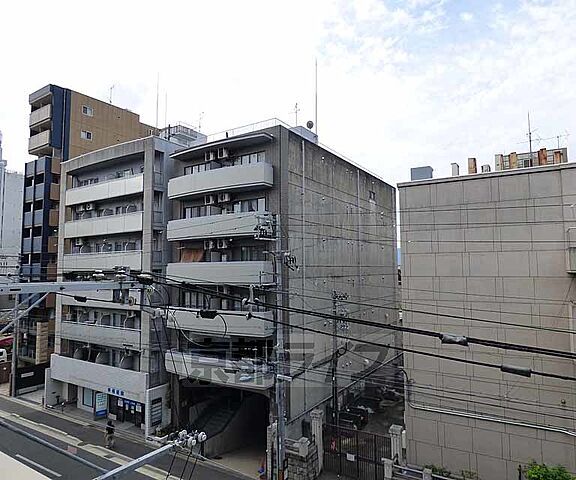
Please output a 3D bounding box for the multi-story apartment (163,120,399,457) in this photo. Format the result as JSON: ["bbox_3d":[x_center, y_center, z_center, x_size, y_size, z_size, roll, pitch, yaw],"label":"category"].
[{"bbox_3d":[1.366,3.719,31.357,10.000,20.420,22.000,-3,-5,34],"label":"multi-story apartment"}]

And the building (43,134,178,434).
[{"bbox_3d":[-11.896,3.528,31.472,12.300,20.900,11.000,-3,-5,31],"label":"building"}]

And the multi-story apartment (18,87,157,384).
[{"bbox_3d":[-23.312,-0.753,43.374,4.600,31.470,14.500,-4,-5,37],"label":"multi-story apartment"}]

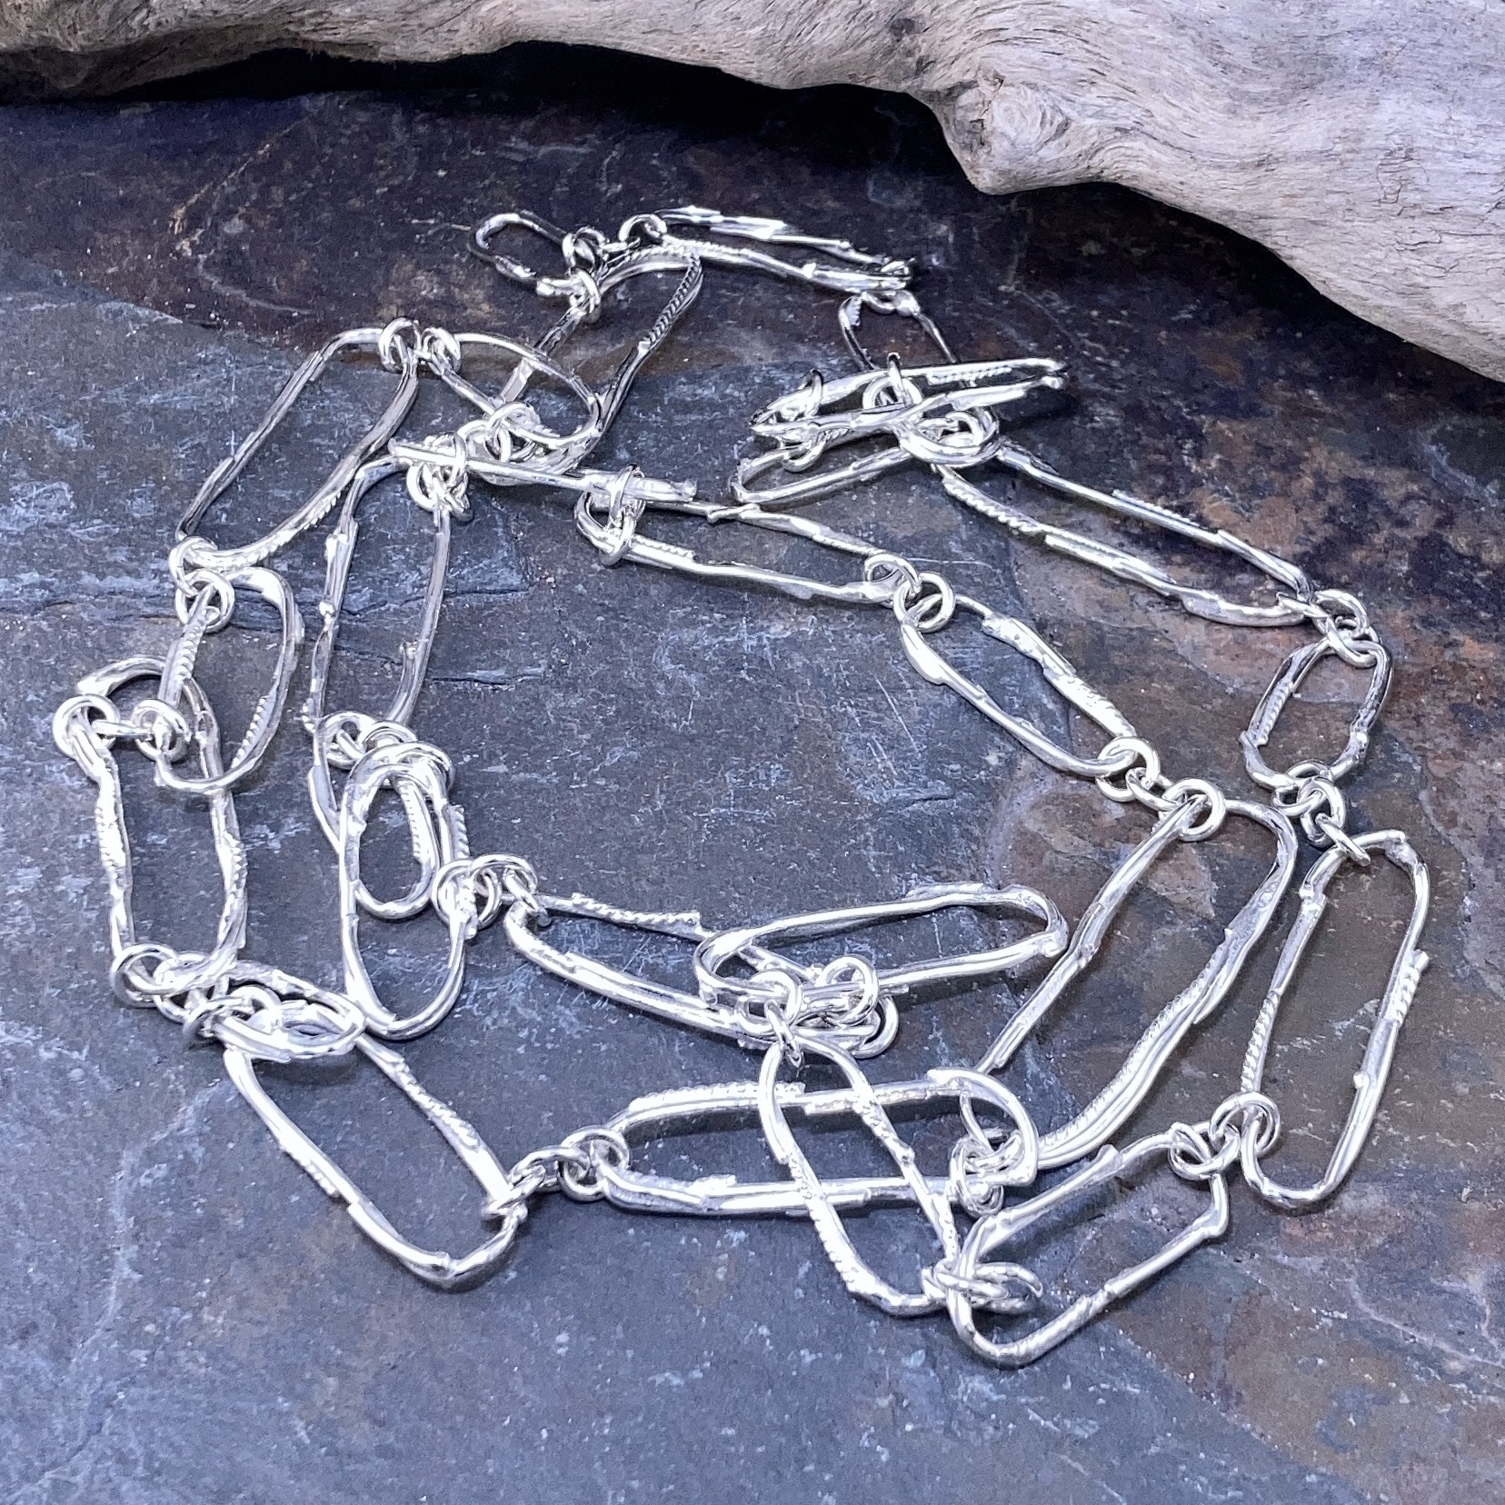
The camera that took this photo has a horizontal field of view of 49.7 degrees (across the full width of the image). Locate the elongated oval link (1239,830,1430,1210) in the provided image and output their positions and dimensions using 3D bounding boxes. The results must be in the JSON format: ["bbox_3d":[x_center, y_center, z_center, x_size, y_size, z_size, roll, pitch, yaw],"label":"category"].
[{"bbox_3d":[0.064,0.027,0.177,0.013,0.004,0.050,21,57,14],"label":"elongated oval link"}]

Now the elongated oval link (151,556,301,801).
[{"bbox_3d":[-0.060,-0.009,0.187,0.014,0.003,0.034,0,50,0],"label":"elongated oval link"}]

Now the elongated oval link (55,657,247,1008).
[{"bbox_3d":[-0.064,0.006,0.177,0.014,0.004,0.044,-18,58,-12],"label":"elongated oval link"}]

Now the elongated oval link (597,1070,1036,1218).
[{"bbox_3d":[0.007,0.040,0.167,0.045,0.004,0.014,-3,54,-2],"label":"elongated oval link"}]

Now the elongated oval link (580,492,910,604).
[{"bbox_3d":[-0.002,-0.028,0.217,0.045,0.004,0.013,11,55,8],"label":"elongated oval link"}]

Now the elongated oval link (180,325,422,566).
[{"bbox_3d":[-0.057,-0.040,0.209,0.017,0.003,0.045,18,58,12],"label":"elongated oval link"}]

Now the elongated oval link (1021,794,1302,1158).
[{"bbox_3d":[0.040,0.023,0.167,0.015,0.003,0.051,35,63,21],"label":"elongated oval link"}]

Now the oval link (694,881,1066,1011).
[{"bbox_3d":[0.013,0.020,0.166,0.038,0.003,0.010,-7,57,-8],"label":"oval link"}]

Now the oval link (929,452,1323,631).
[{"bbox_3d":[0.045,-0.027,0.200,0.049,0.003,0.012,27,60,17],"label":"oval link"}]

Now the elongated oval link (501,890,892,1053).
[{"bbox_3d":[-0.006,0.024,0.179,0.045,0.004,0.012,20,57,14],"label":"elongated oval link"}]

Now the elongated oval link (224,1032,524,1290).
[{"bbox_3d":[-0.037,0.037,0.157,0.037,0.003,0.014,37,63,22],"label":"elongated oval link"}]

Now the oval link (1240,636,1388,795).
[{"bbox_3d":[0.065,-0.005,0.185,0.011,0.003,0.026,33,62,20],"label":"oval link"}]

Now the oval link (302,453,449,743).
[{"bbox_3d":[-0.048,-0.021,0.212,0.016,0.004,0.051,-2,54,-2],"label":"oval link"}]

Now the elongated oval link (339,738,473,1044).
[{"bbox_3d":[-0.039,0.015,0.185,0.014,0.004,0.039,-9,55,-7],"label":"elongated oval link"}]

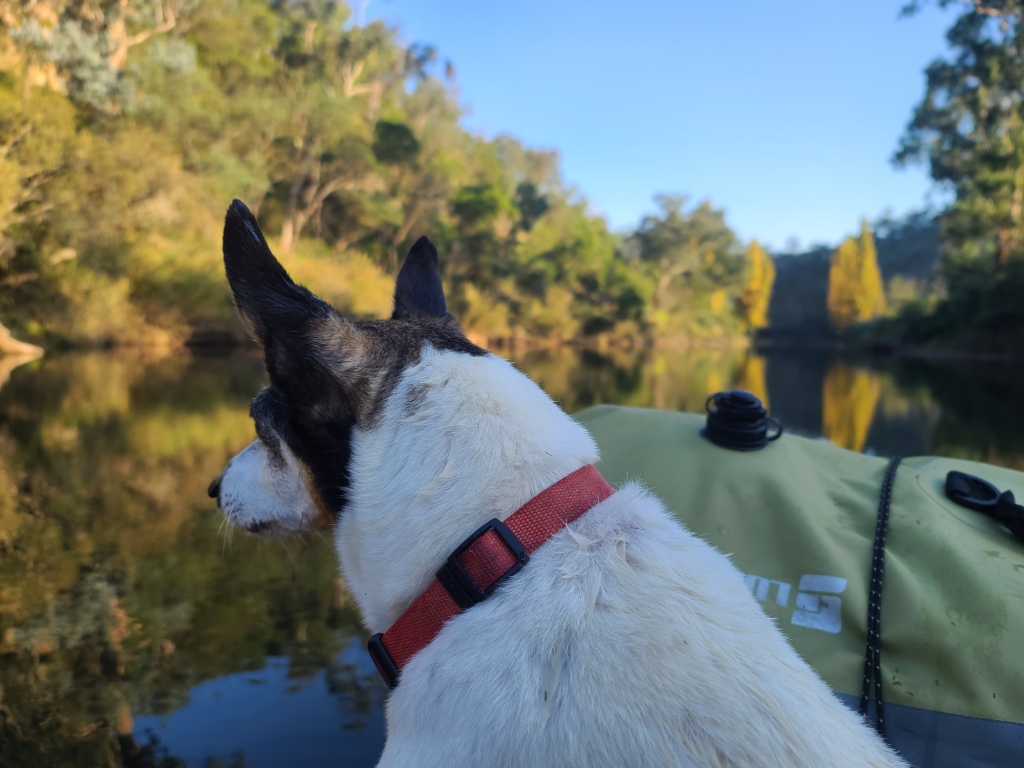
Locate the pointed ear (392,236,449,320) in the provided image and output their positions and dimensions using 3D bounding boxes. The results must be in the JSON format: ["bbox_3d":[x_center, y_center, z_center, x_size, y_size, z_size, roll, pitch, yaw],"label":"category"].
[{"bbox_3d":[-0.058,-0.063,0.470,0.037,0.066,0.028,1,3,-21],"label":"pointed ear"}]

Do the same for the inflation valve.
[{"bbox_3d":[0.170,0.028,0.550,0.058,0.036,0.052,12,18,8],"label":"inflation valve"}]

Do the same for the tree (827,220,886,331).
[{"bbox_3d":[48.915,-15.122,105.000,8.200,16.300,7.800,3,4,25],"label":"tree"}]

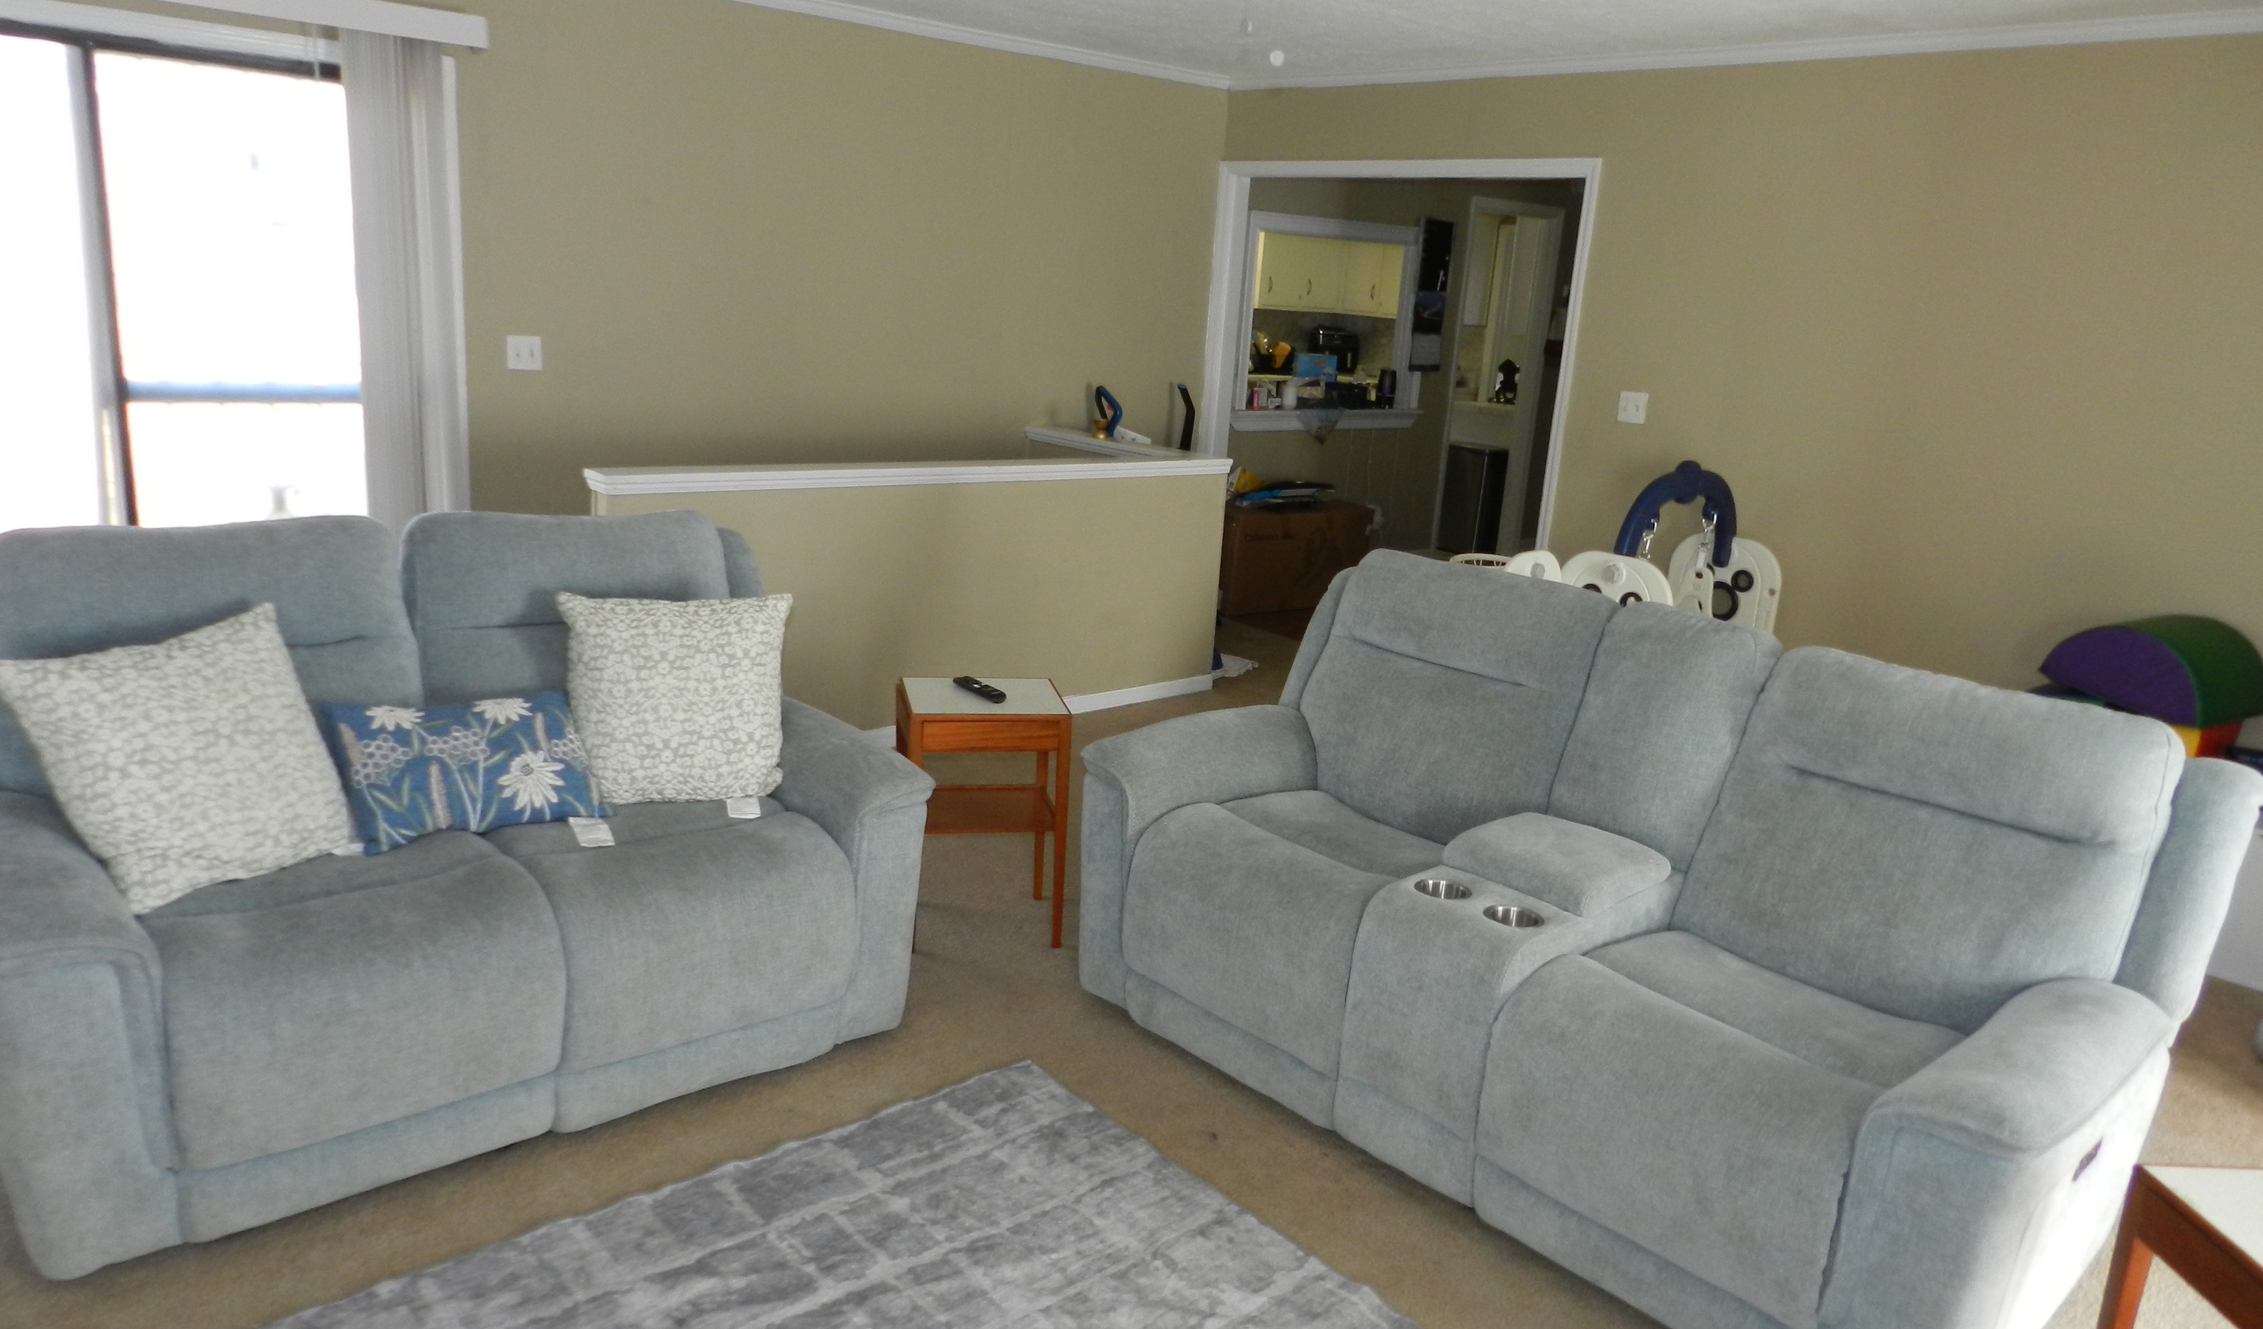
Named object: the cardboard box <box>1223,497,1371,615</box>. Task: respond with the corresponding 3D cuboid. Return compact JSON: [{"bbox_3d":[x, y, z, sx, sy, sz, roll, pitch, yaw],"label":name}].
[{"bbox_3d":[0.776,-0.575,7.862,1.004,0.512,0.340,-8,19,-39],"label":"cardboard box"}]

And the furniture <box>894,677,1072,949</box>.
[{"bbox_3d":[-0.377,0.368,3.728,0.374,0.603,0.313,1,15,-14],"label":"furniture"}]

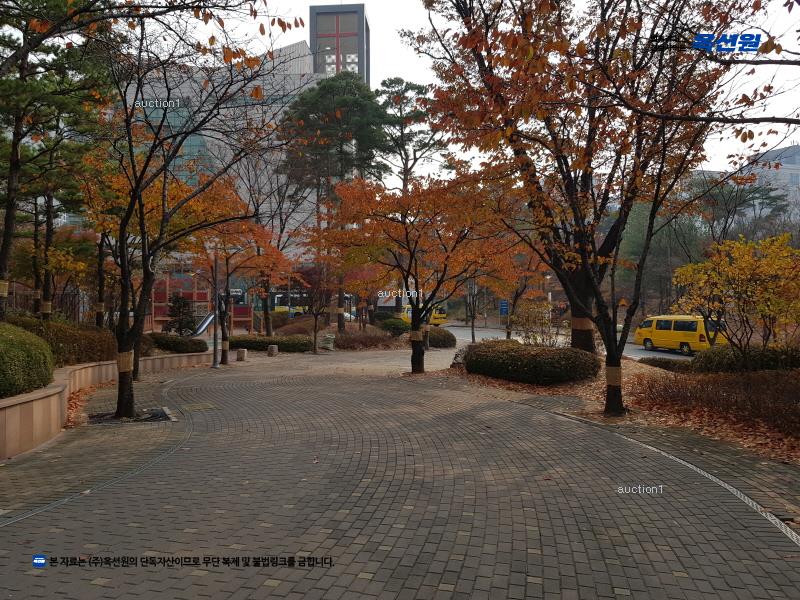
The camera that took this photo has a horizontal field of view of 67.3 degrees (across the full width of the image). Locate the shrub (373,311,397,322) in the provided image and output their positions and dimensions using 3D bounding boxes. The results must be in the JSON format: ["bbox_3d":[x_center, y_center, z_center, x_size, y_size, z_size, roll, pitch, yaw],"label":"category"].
[{"bbox_3d":[-1.200,1.350,47.000,2.000,1.050,1.700,0,-2,0],"label":"shrub"}]

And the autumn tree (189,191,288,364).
[{"bbox_3d":[-5.800,-0.810,21.600,3.500,6.100,3.500,0,-2,0],"label":"autumn tree"}]

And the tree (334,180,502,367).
[{"bbox_3d":[0.571,-0.776,17.600,4.900,5.800,4.800,0,-2,0],"label":"tree"}]

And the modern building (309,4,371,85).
[{"bbox_3d":[-8.300,-19.000,85.000,7.400,42.500,7.300,0,-2,4],"label":"modern building"}]

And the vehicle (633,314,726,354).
[{"bbox_3d":[15.450,1.820,33.400,1.860,1.980,4.900,1,-2,-25],"label":"vehicle"}]

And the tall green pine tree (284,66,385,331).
[{"bbox_3d":[-3.815,-5.737,35.000,6.300,15.300,6.100,0,-2,0],"label":"tall green pine tree"}]

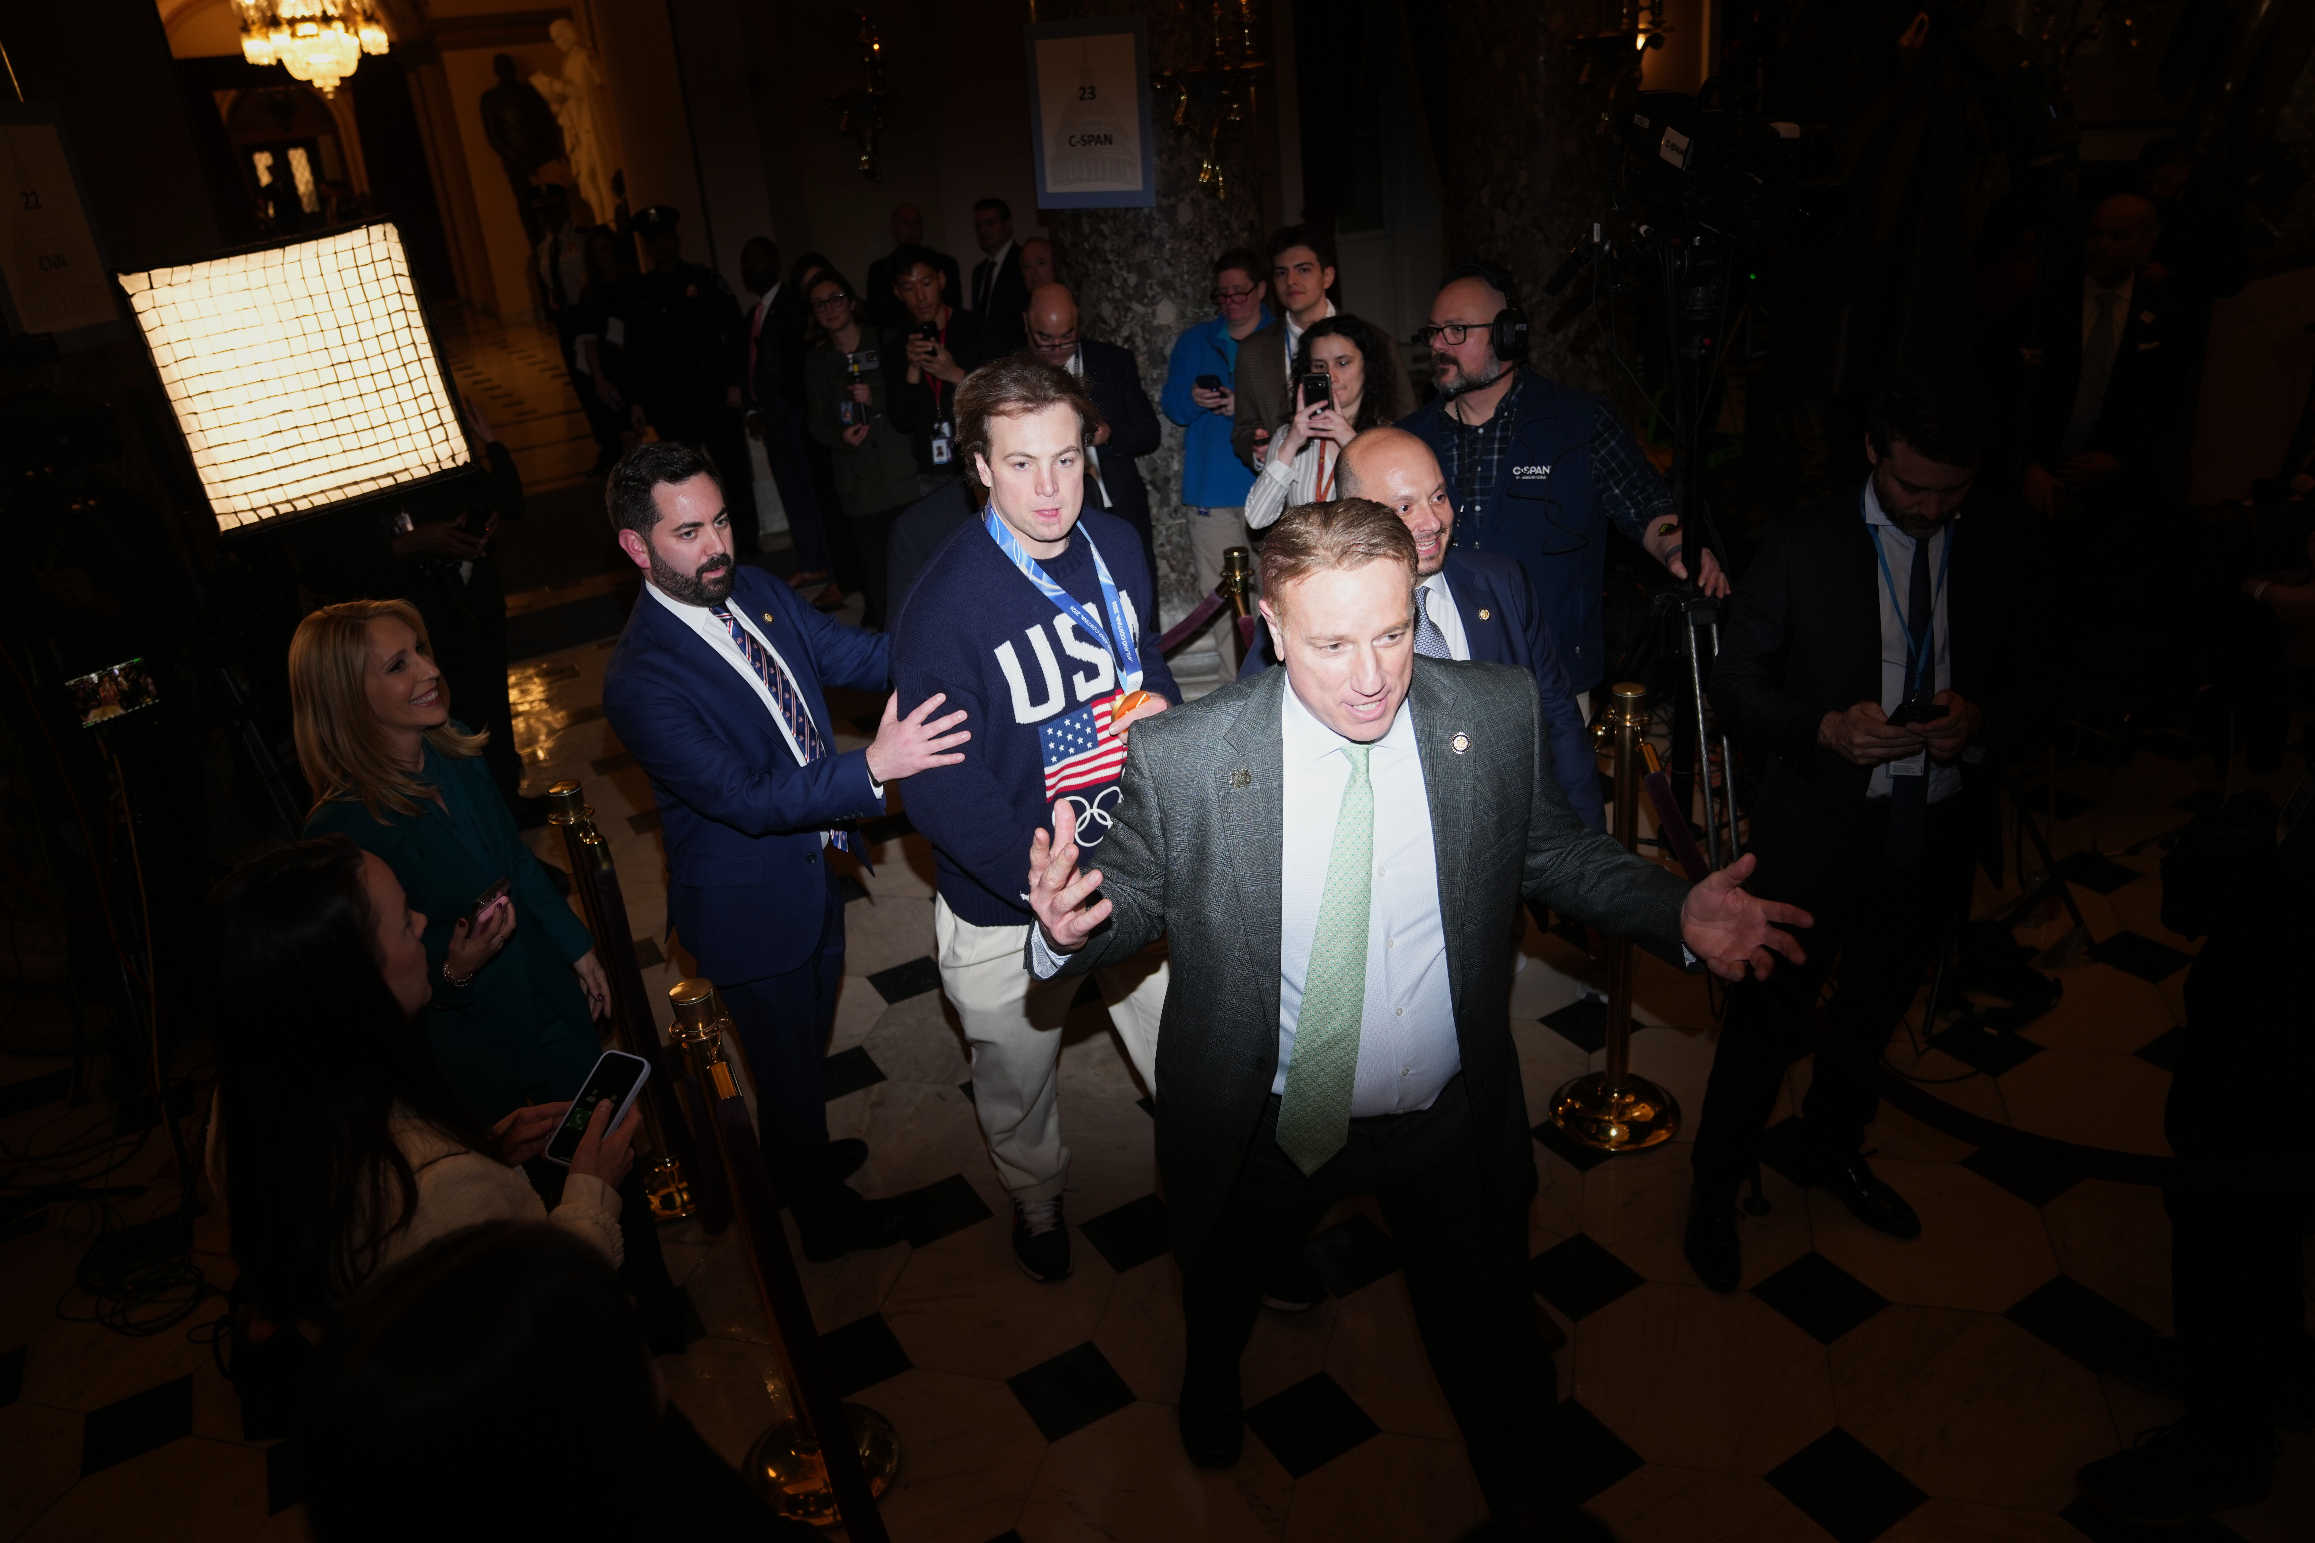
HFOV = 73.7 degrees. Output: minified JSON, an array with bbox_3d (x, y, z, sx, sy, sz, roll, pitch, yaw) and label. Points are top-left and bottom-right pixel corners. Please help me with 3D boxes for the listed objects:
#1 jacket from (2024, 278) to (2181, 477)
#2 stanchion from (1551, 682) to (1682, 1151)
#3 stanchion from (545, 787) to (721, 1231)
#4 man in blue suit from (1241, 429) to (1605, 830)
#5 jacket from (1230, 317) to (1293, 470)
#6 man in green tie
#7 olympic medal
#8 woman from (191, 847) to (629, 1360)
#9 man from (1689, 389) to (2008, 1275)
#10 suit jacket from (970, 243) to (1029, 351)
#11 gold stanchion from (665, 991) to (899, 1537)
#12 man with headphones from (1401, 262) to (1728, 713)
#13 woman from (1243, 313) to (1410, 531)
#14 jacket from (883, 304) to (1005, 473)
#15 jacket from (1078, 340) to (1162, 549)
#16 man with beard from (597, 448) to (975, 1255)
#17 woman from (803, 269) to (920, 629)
[{"bbox_3d":[2.487,-0.921,4.182,0.540,0.710,0.360,5,26,24],"label":"jacket"},{"bbox_3d":[1.022,0.295,3.378,0.290,1.020,0.290,-6,23,0],"label":"stanchion"},{"bbox_3d":[-1.192,0.499,3.437,0.290,1.020,0.290,-6,23,0],"label":"stanchion"},{"bbox_3d":[0.481,0.269,2.620,0.600,1.720,0.440,-11,24,-11],"label":"man in blue suit"},{"bbox_3d":[0.560,-1.077,4.845,0.540,0.720,0.340,2,25,19],"label":"jacket"},{"bbox_3d":[0.357,0.432,2.249,0.930,1.740,0.620,-5,23,2],"label":"man in green tie"},{"bbox_3d":[-0.036,-0.082,2.300,0.080,0.085,0.012,-17,26,-24],"label":"olympic medal"},{"bbox_3d":[-0.775,0.776,2.002,0.520,1.570,0.500,-15,25,-20],"label":"woman"},{"bbox_3d":[1.221,0.138,2.793,0.560,1.680,0.500,-6,23,0],"label":"man"},{"bbox_3d":[-0.697,-2.318,8.013,0.520,0.720,0.320,7,26,27],"label":"suit jacket"},{"bbox_3d":[-0.674,0.808,2.600,0.290,1.020,0.290,-6,23,0],"label":"gold stanchion"},{"bbox_3d":[0.973,-0.345,3.880,0.740,1.800,0.500,2,25,18],"label":"man with headphones"},{"bbox_3d":[0.576,-0.503,4.567,0.520,1.620,0.460,-2,24,9],"label":"woman"},{"bbox_3d":[-0.777,-1.361,5.752,0.480,0.620,0.380,-5,23,3],"label":"jacket"},{"bbox_3d":[-0.250,-0.991,5.109,0.550,0.750,0.380,-6,23,0],"label":"jacket"},{"bbox_3d":[-0.641,0.194,3.125,0.660,1.720,0.550,6,26,26],"label":"man with beard"},{"bbox_3d":[-1.278,-1.395,6.994,0.520,1.680,0.420,-6,23,0],"label":"woman"}]

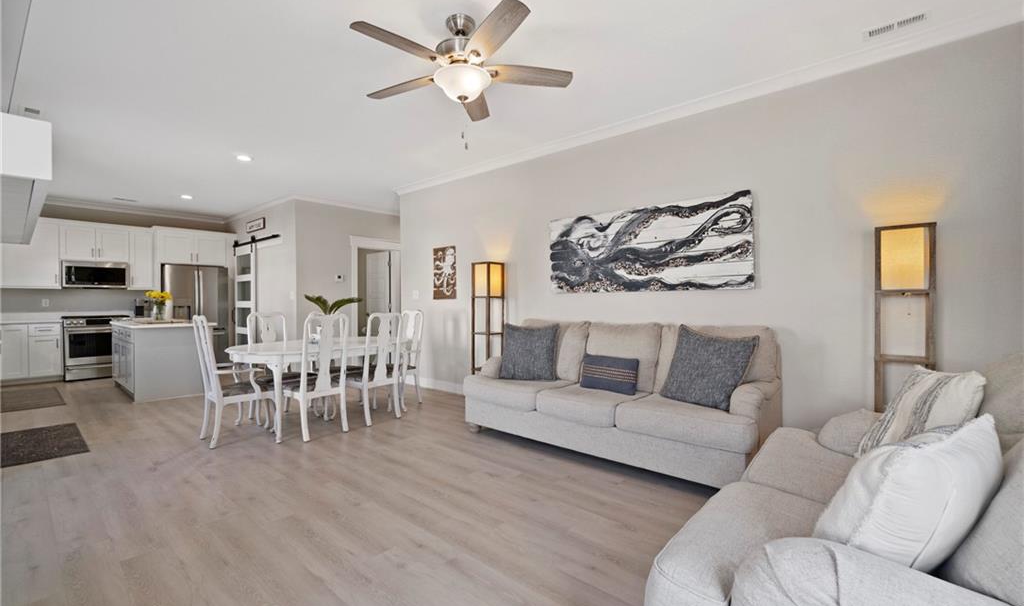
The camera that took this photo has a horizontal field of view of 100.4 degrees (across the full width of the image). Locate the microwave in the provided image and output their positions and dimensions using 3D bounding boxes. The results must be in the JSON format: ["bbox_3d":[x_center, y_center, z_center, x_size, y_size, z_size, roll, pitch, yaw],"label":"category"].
[{"bbox_3d":[-6.711,-0.431,6.884,0.410,0.410,0.760,0,1,41],"label":"microwave"}]

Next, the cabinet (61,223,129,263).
[{"bbox_3d":[-6.802,-0.944,6.956,0.330,0.580,0.805,0,0,41],"label":"cabinet"}]

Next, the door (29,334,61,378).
[{"bbox_3d":[-6.550,0.751,5.993,0.025,0.580,0.310,0,1,41],"label":"door"}]

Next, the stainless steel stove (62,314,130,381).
[{"bbox_3d":[-6.638,0.701,6.843,0.670,0.930,0.762,0,0,41],"label":"stainless steel stove"}]

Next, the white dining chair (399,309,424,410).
[{"bbox_3d":[-1.355,0.621,4.893,0.560,1.070,0.570,0,1,41],"label":"white dining chair"}]

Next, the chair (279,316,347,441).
[{"bbox_3d":[-1.787,0.625,3.869,0.580,1.075,0.545,0,0,41],"label":"chair"}]

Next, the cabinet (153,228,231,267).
[{"bbox_3d":[-5.885,-0.974,7.759,0.610,0.580,1.060,0,0,41],"label":"cabinet"}]

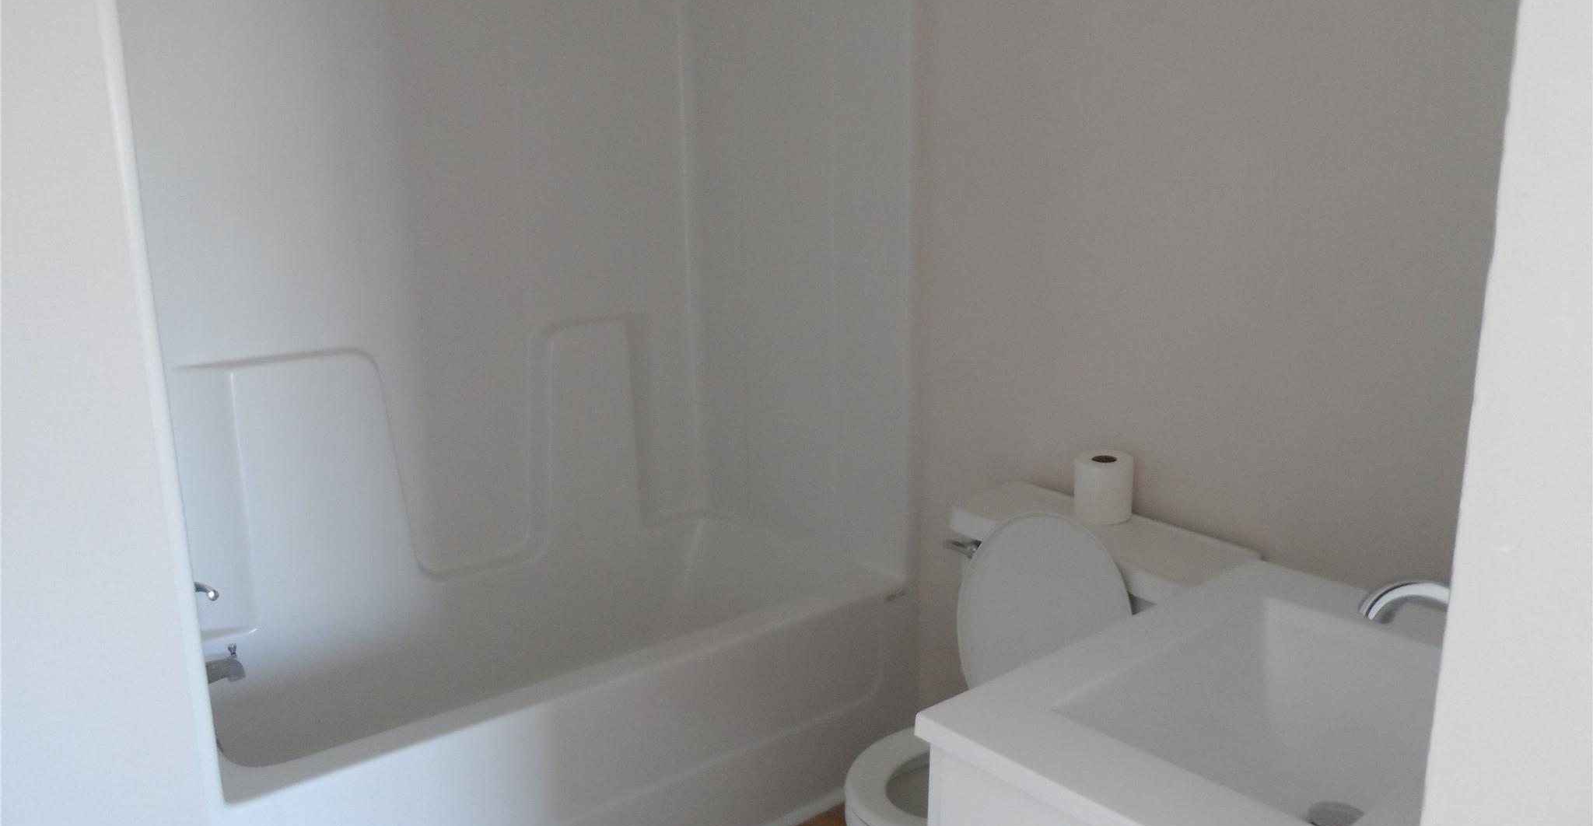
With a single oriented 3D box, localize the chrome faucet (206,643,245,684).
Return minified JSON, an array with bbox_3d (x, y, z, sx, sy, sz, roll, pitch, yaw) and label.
[{"bbox_3d":[-0.999,0.439,1.870,0.121,0.073,0.056,-10,15,-39],"label":"chrome faucet"}]

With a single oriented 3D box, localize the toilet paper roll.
[{"bbox_3d":[0.542,0.130,1.938,0.098,0.105,0.098,-1,12,0],"label":"toilet paper roll"}]

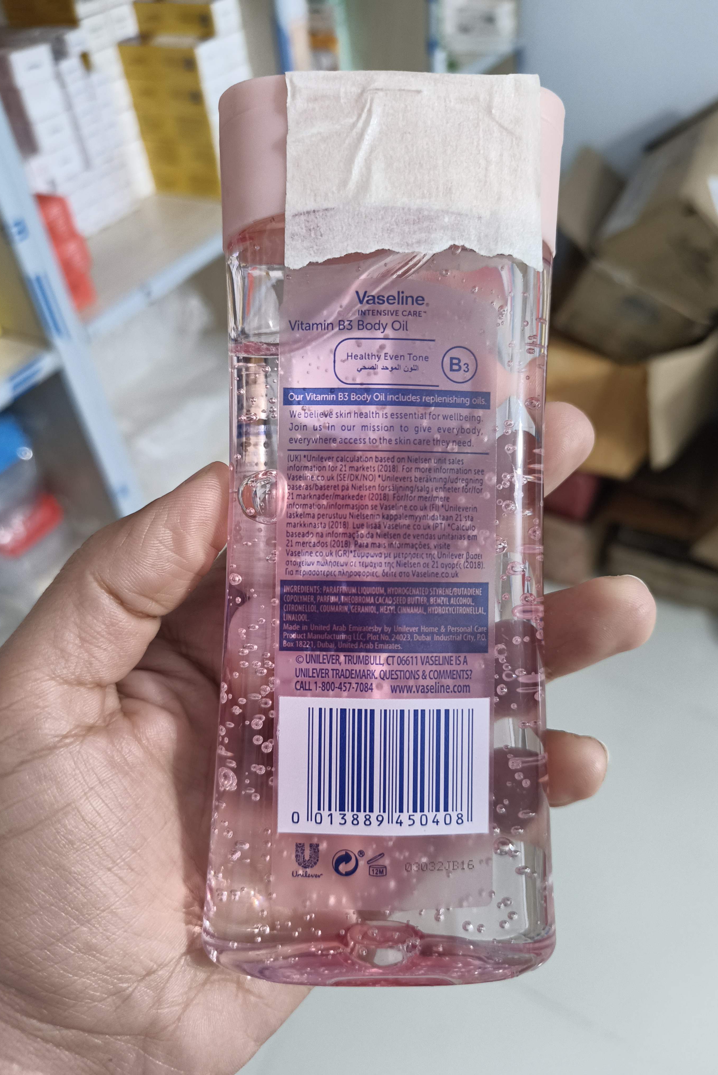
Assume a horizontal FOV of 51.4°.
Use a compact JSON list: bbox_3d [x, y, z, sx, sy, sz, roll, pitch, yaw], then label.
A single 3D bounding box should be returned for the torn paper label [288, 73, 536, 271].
[{"bbox_3d":[0.010,-0.068,0.138,0.048,0.009,0.036,1,88,-5],"label":"torn paper label"}]

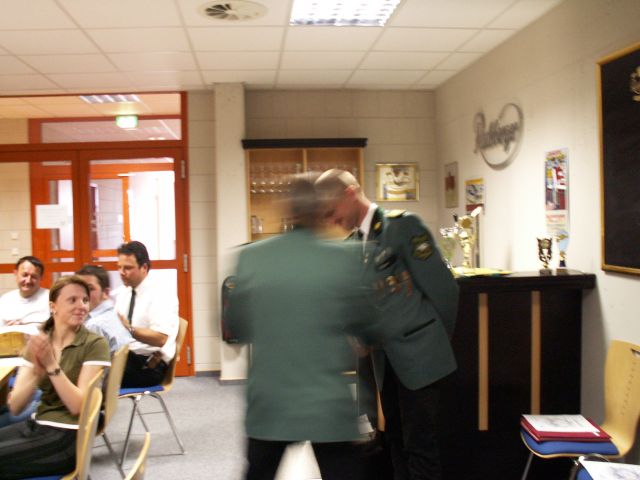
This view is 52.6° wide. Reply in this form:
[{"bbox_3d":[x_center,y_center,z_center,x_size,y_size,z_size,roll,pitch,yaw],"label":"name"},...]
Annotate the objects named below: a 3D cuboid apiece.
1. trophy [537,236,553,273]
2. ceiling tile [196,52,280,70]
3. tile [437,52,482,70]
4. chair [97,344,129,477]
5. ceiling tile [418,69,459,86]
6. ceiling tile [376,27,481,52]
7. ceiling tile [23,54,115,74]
[{"bbox_3d":[1.150,0.077,3.309,0.080,0.185,0.060,-1,2,5],"label":"trophy"},{"bbox_3d":[-0.609,-1.346,4.848,0.620,0.020,0.620,-2,2,-6],"label":"ceiling tile"},{"bbox_3d":[1.057,-1.386,5.025,0.240,0.020,0.620,-2,2,-6],"label":"tile"},{"bbox_3d":[-1.223,0.991,3.231,0.540,0.846,0.490,-2,3,-8],"label":"chair"},{"bbox_3d":[0.983,-1.398,5.545,0.232,0.020,0.615,-2,3,-6],"label":"ceiling tile"},{"bbox_3d":[0.694,-1.350,4.353,0.620,0.020,0.620,-2,2,-6],"label":"ceiling tile"},{"bbox_3d":[-1.815,-1.288,4.716,0.620,0.020,0.620,-2,2,-6],"label":"ceiling tile"}]

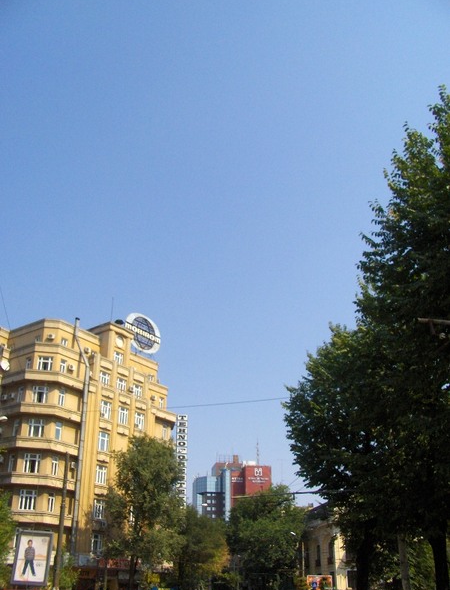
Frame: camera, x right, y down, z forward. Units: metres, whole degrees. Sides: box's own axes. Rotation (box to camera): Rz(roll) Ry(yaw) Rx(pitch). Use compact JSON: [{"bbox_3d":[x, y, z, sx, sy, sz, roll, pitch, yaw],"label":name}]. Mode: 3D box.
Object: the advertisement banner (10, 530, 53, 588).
[{"bbox_3d":[-7.862,10.730,24.731,1.420,2.000,0.200,12,-28,-22],"label":"advertisement banner"}]

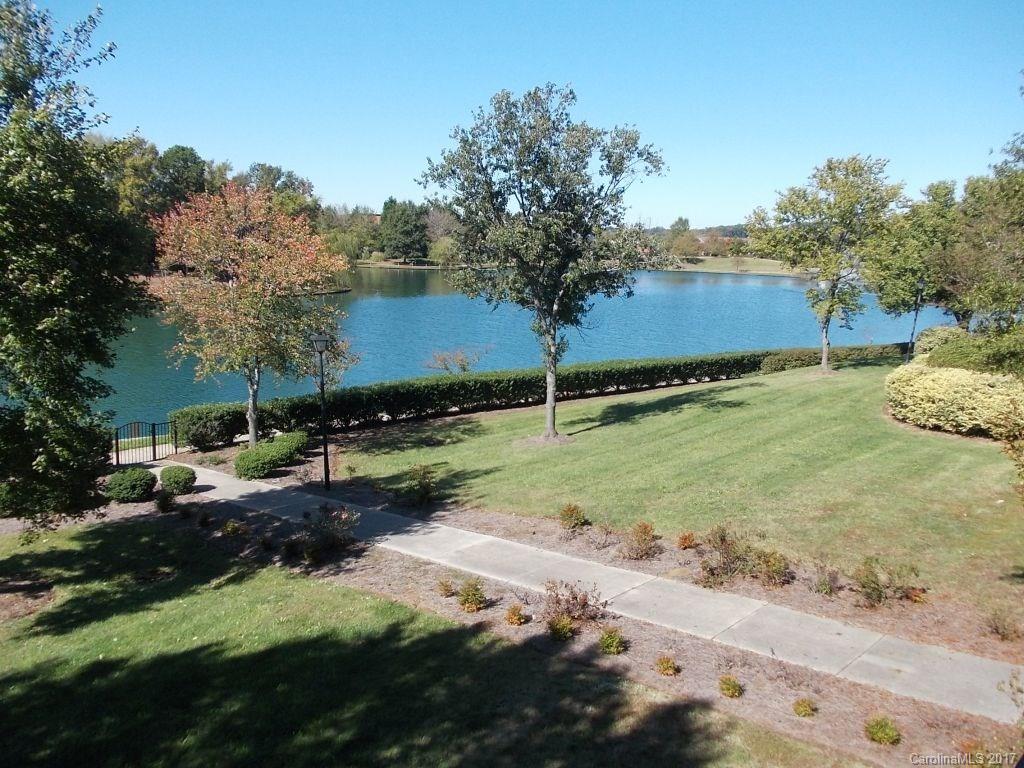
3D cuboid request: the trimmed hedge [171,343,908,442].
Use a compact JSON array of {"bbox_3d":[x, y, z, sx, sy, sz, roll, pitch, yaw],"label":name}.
[{"bbox_3d":[3.976,-0.205,30.054,30.501,0.980,1.100,-6,12,-29],"label":"trimmed hedge"}]

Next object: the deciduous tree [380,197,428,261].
[{"bbox_3d":[-19.857,-28.631,153.000,8.800,11.800,8.800,0,10,0],"label":"deciduous tree"}]

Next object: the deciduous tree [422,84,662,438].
[{"bbox_3d":[0.831,-3.166,22.556,6.500,9.500,6.300,0,10,0],"label":"deciduous tree"}]

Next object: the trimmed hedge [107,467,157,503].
[{"bbox_3d":[-8.368,2.210,18.217,1.120,0.760,1.050,0,10,0],"label":"trimmed hedge"}]

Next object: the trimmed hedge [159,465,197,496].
[{"bbox_3d":[-7.473,2.162,18.559,0.820,0.720,0.820,0,10,0],"label":"trimmed hedge"}]

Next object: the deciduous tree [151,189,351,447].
[{"bbox_3d":[-7.019,-1.780,22.403,5.300,7.050,5.200,0,10,0],"label":"deciduous tree"}]

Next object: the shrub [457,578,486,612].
[{"bbox_3d":[-0.623,3.255,12.746,0.460,0.520,0.460,0,10,0],"label":"shrub"}]

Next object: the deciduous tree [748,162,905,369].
[{"bbox_3d":[12.428,-4.693,32.941,6.200,8.450,6.000,0,10,0],"label":"deciduous tree"}]

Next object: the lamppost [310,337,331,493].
[{"bbox_3d":[-4.219,0.638,18.615,0.400,3.610,0.400,0,10,0],"label":"lamppost"}]

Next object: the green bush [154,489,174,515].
[{"bbox_3d":[-7.283,2.463,17.359,0.430,0.530,0.430,0,10,0],"label":"green bush"}]

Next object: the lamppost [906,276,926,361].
[{"bbox_3d":[16.994,-2.689,34.959,0.420,3.660,0.420,4,10,-1],"label":"lamppost"}]

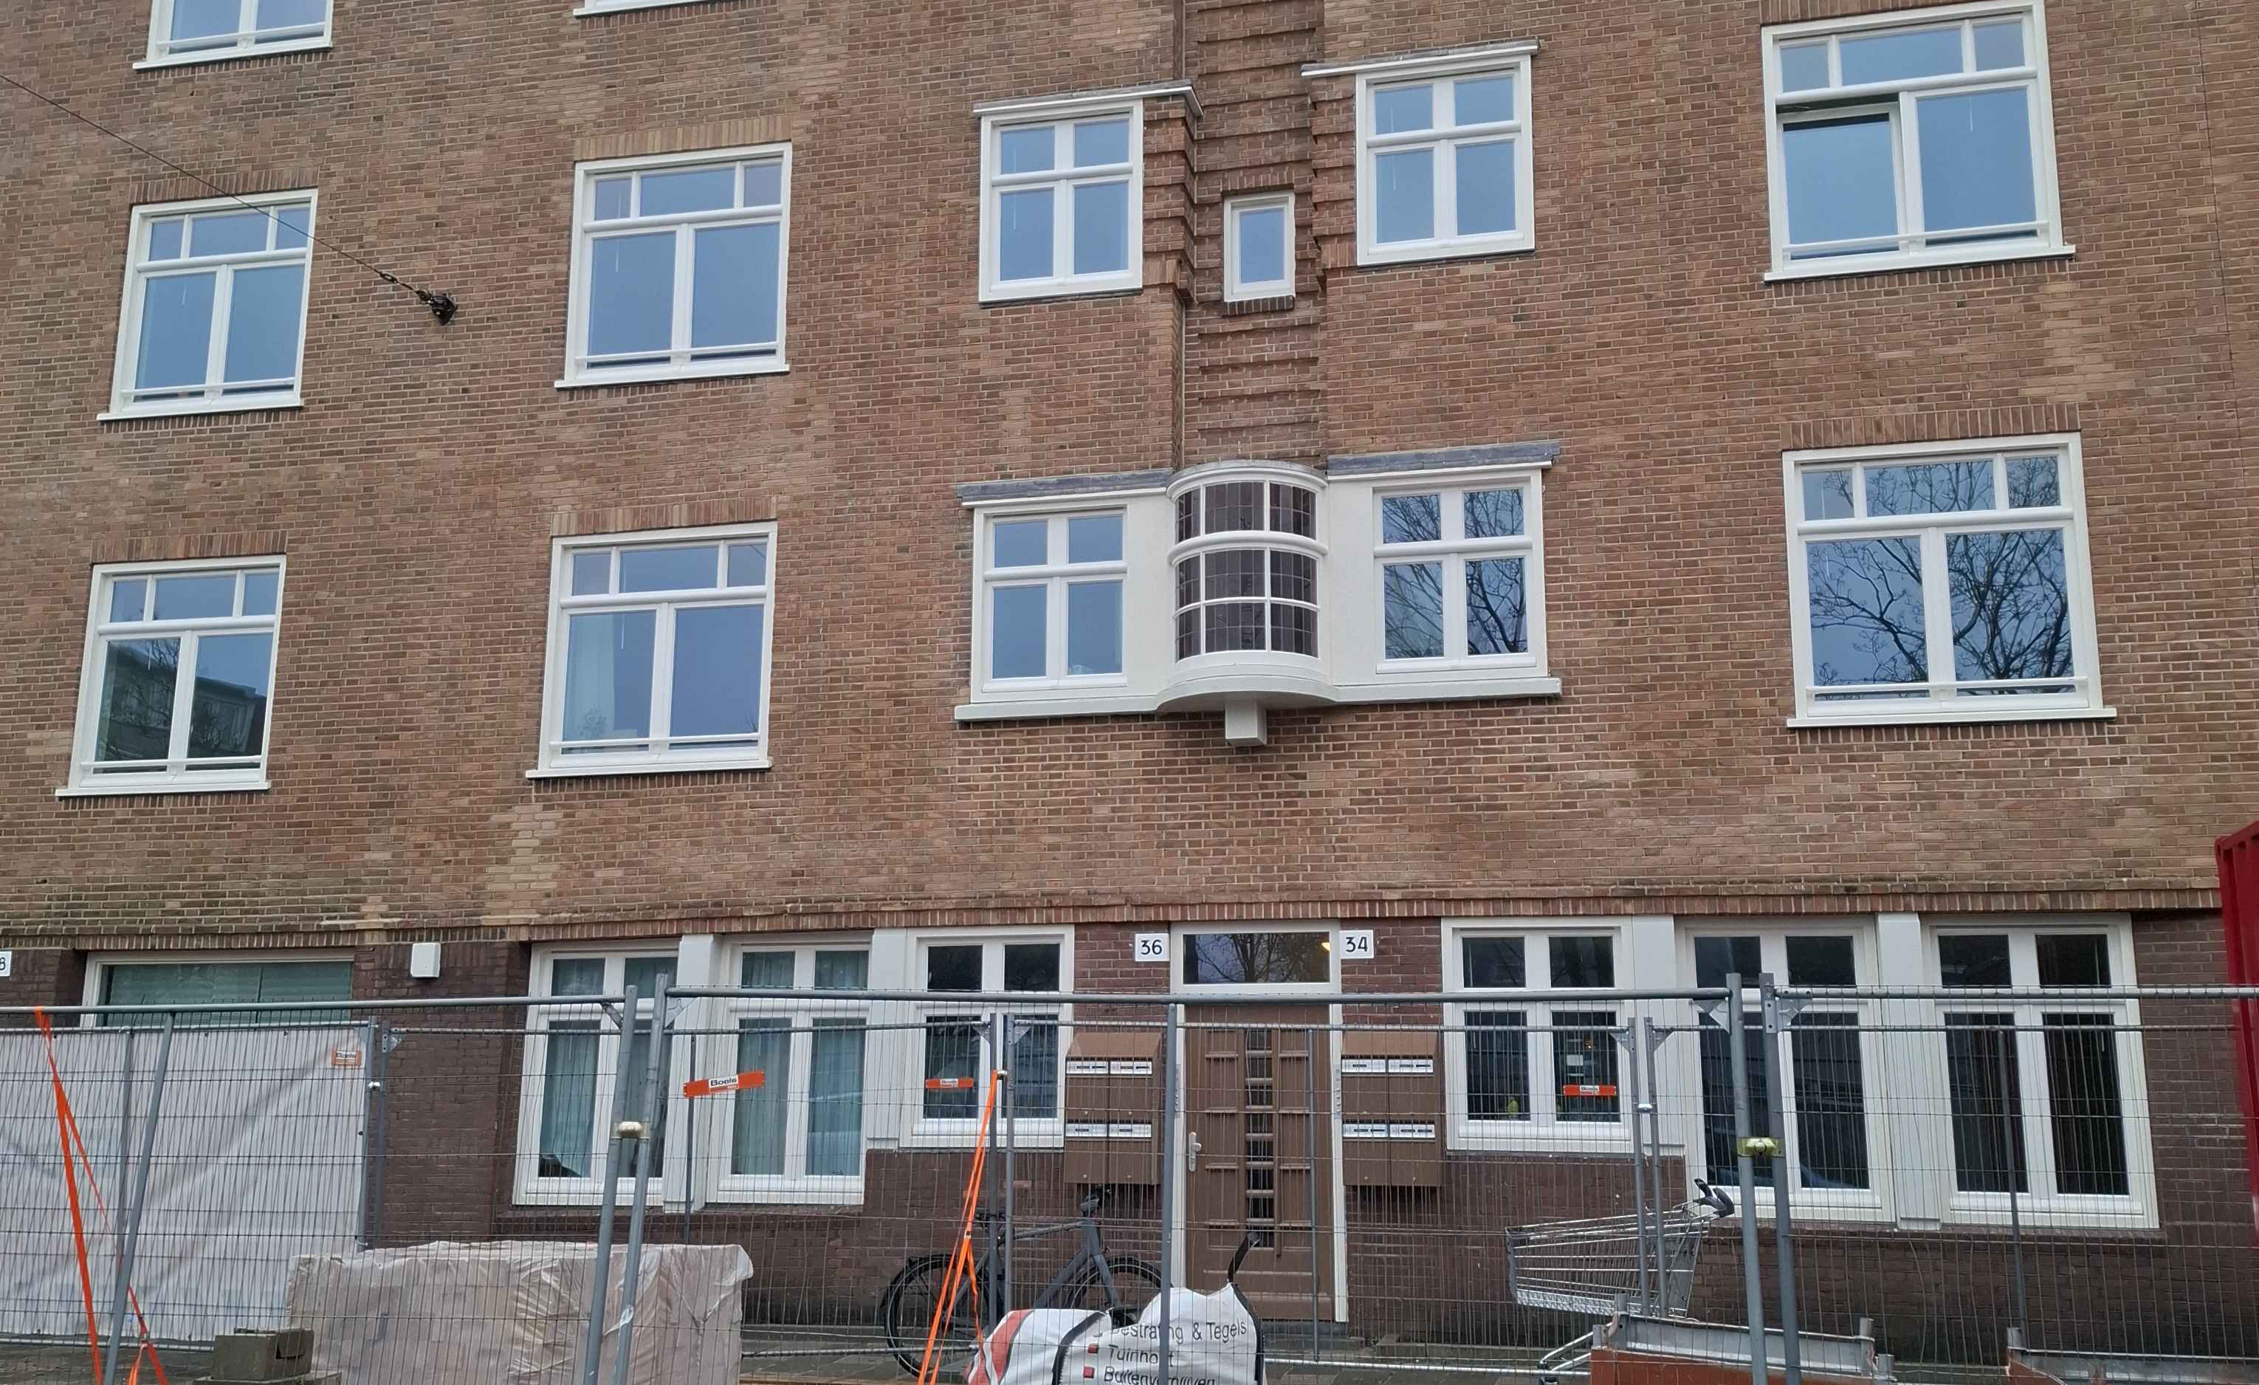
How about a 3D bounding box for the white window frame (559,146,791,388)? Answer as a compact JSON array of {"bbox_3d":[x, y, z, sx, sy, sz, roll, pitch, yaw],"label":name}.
[{"bbox_3d":[-3.389,-3.204,15.069,1.840,1.805,0.150,-2,-11,13],"label":"white window frame"}]

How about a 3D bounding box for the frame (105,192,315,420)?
[{"bbox_3d":[-7.299,-3.087,15.995,1.820,1.815,0.150,-2,-11,13],"label":"frame"}]

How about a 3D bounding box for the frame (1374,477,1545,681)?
[{"bbox_3d":[2.183,-0.749,13.224,1.110,1.360,0.140,-2,-11,13],"label":"frame"}]

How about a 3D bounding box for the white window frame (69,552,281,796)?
[{"bbox_3d":[-7.365,-0.119,15.561,1.790,1.810,0.150,-2,-11,14],"label":"white window frame"}]

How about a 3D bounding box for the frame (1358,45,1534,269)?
[{"bbox_3d":[2.192,-3.659,13.878,1.210,1.445,0.150,-2,-11,14],"label":"frame"}]

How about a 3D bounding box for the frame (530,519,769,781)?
[{"bbox_3d":[-3.411,-0.304,14.516,1.840,1.785,0.150,-2,-11,13],"label":"frame"}]

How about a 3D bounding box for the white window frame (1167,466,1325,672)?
[{"bbox_3d":[0.764,-0.784,13.324,1.040,1.280,0.480,-2,-11,13],"label":"white window frame"}]

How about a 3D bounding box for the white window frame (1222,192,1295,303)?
[{"bbox_3d":[0.954,-3.196,14.486,0.505,0.790,0.120,-2,-11,13],"label":"white window frame"}]

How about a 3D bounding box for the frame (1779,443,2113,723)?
[{"bbox_3d":[5.085,-0.685,12.588,1.790,1.810,0.150,-2,-11,14],"label":"frame"}]

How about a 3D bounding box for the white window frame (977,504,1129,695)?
[{"bbox_3d":[-0.519,-0.634,13.913,1.079,1.332,0.150,-2,-11,14],"label":"white window frame"}]

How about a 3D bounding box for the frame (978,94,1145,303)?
[{"bbox_3d":[-0.479,-3.536,14.516,1.210,1.445,0.150,-2,-11,14],"label":"frame"}]

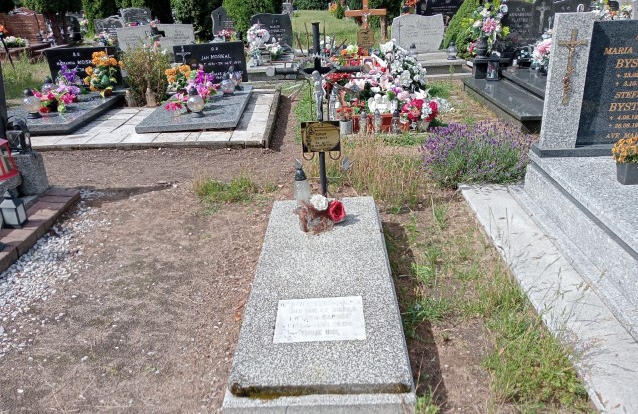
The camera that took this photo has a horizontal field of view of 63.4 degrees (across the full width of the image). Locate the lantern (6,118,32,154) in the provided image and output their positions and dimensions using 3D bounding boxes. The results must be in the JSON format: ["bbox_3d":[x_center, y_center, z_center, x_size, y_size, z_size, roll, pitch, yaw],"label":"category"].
[{"bbox_3d":[-2.160,-0.528,3.741,0.116,0.251,0.116,-3,24,-1],"label":"lantern"}]

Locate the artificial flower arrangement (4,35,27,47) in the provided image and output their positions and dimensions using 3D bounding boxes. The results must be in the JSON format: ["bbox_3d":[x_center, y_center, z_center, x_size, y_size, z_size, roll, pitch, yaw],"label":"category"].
[{"bbox_3d":[-6.903,-3.739,11.708,0.520,0.260,0.320,-4,23,-3],"label":"artificial flower arrangement"}]

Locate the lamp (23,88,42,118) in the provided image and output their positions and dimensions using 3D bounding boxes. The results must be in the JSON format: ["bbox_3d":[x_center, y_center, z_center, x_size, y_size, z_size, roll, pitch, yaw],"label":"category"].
[{"bbox_3d":[-3.308,-1.199,5.942,0.190,0.320,0.190,-3,23,0],"label":"lamp"}]

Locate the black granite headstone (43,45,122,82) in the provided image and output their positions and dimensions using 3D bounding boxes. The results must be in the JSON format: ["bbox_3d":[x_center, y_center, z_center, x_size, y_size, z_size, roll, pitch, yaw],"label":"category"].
[{"bbox_3d":[-3.353,-1.976,7.405,0.986,0.567,0.084,-3,24,-1],"label":"black granite headstone"}]

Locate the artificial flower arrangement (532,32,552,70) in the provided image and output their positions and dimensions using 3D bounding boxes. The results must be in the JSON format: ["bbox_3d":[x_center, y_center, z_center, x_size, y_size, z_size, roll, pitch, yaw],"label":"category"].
[{"bbox_3d":[2.595,-1.706,5.776,0.360,0.440,0.340,-3,23,0],"label":"artificial flower arrangement"}]

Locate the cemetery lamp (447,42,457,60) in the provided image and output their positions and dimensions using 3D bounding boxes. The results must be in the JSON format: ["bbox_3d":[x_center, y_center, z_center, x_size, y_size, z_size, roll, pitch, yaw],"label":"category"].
[{"bbox_3d":[2.124,-2.494,8.217,0.140,0.265,0.140,-3,24,0],"label":"cemetery lamp"}]

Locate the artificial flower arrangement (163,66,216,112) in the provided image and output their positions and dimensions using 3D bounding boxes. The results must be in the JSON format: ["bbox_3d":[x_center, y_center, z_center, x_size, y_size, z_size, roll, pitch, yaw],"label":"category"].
[{"bbox_3d":[-1.467,-1.356,5.872,0.558,0.465,0.391,-3,24,0],"label":"artificial flower arrangement"}]

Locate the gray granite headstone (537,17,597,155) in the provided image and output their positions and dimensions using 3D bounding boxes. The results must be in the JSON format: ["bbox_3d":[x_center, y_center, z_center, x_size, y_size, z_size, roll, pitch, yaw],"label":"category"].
[{"bbox_3d":[1.507,-0.753,3.161,0.219,0.809,0.084,-2,24,2],"label":"gray granite headstone"}]

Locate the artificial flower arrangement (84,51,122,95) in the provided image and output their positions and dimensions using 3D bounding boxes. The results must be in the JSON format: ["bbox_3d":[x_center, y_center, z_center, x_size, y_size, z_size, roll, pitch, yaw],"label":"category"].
[{"bbox_3d":[-2.867,-1.777,6.894,0.446,0.539,0.372,-3,24,0],"label":"artificial flower arrangement"}]

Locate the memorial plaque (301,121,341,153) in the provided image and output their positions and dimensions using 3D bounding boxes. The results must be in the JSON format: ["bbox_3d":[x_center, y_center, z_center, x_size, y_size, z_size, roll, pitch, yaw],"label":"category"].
[{"bbox_3d":[0.020,-0.482,3.656,0.275,0.215,0.020,-2,23,1],"label":"memorial plaque"}]

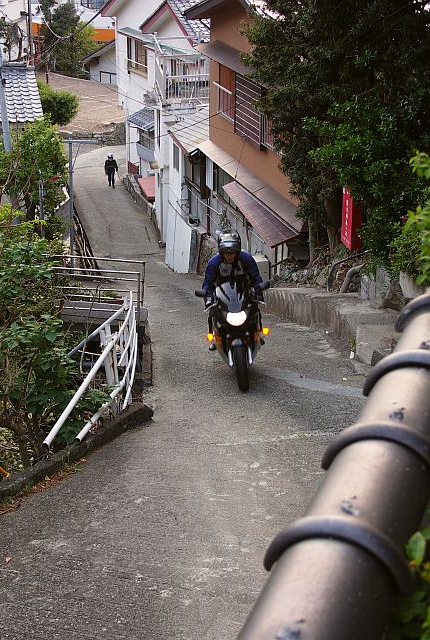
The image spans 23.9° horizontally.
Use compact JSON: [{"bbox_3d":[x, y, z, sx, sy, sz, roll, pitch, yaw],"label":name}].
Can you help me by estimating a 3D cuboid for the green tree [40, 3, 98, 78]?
[{"bbox_3d":[-10.805,-20.762,75.000,4.400,5.800,4.200,1,22,0],"label":"green tree"}]

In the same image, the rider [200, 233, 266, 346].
[{"bbox_3d":[0.188,-0.318,10.950,0.660,1.240,0.850,-3,15,1],"label":"rider"}]

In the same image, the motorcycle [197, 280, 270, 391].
[{"bbox_3d":[0.242,0.063,10.989,0.780,1.140,2.050,-5,8,2],"label":"motorcycle"}]

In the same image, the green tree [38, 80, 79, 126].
[{"bbox_3d":[-9.040,-12.462,58.000,2.900,2.700,2.700,1,22,0],"label":"green tree"}]

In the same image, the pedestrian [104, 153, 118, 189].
[{"bbox_3d":[-4.963,-7.077,48.300,0.600,1.750,0.450,-2,22,-8],"label":"pedestrian"}]

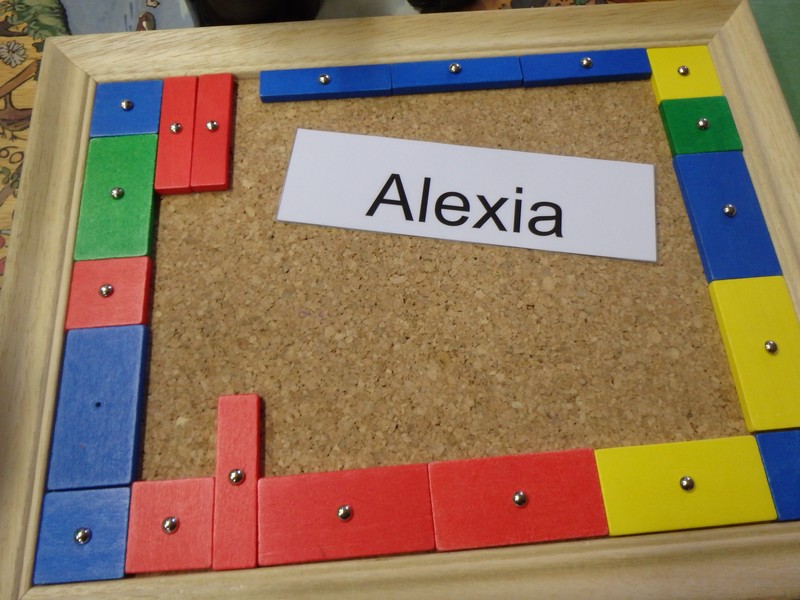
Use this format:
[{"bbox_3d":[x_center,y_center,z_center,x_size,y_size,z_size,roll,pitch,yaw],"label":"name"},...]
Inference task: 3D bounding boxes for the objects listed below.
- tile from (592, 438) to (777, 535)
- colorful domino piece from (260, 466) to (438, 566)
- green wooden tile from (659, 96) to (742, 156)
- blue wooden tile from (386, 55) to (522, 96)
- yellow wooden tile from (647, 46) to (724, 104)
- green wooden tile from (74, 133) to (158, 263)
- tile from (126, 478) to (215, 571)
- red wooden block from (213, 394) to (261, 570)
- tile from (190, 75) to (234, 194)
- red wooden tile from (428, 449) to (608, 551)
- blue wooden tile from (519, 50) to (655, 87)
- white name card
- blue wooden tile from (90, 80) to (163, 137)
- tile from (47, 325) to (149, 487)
[{"bbox_3d":[0.084,0.055,0.194,0.050,0.004,0.024,-5,68,-2],"label":"tile"},{"bbox_3d":[-0.016,0.063,0.191,0.050,0.004,0.025,-4,68,-2],"label":"colorful domino piece"},{"bbox_3d":[0.113,-0.064,0.243,0.025,0.004,0.025,-4,68,-2],"label":"green wooden tile"},{"bbox_3d":[0.022,-0.088,0.253,0.050,0.004,0.012,-4,68,-2],"label":"blue wooden tile"},{"bbox_3d":[0.110,-0.087,0.253,0.025,0.004,0.025,-4,68,-2],"label":"yellow wooden tile"},{"bbox_3d":[-0.100,-0.037,0.231,0.025,0.004,0.050,-4,68,-2],"label":"green wooden tile"},{"bbox_3d":[-0.066,0.066,0.189,0.025,0.004,0.025,-3,68,-2],"label":"tile"},{"bbox_3d":[-0.049,0.054,0.194,0.012,0.004,0.050,-4,68,-2],"label":"red wooden block"},{"bbox_3d":[-0.070,-0.063,0.243,0.012,0.004,0.050,-3,68,-2],"label":"tile"},{"bbox_3d":[0.035,0.059,0.193,0.050,0.004,0.025,-4,68,-2],"label":"red wooden tile"},{"bbox_3d":[0.073,-0.092,0.255,0.050,0.004,0.012,-4,68,-2],"label":"blue wooden tile"},{"bbox_3d":[0.025,-0.039,0.234,0.134,0.001,0.040,7,68,3],"label":"white name card"},{"bbox_3d":[-0.103,-0.072,0.246,0.025,0.004,0.025,-4,68,-2],"label":"blue wooden tile"},{"bbox_3d":[-0.093,0.033,0.202,0.024,0.004,0.050,-4,68,-2],"label":"tile"}]

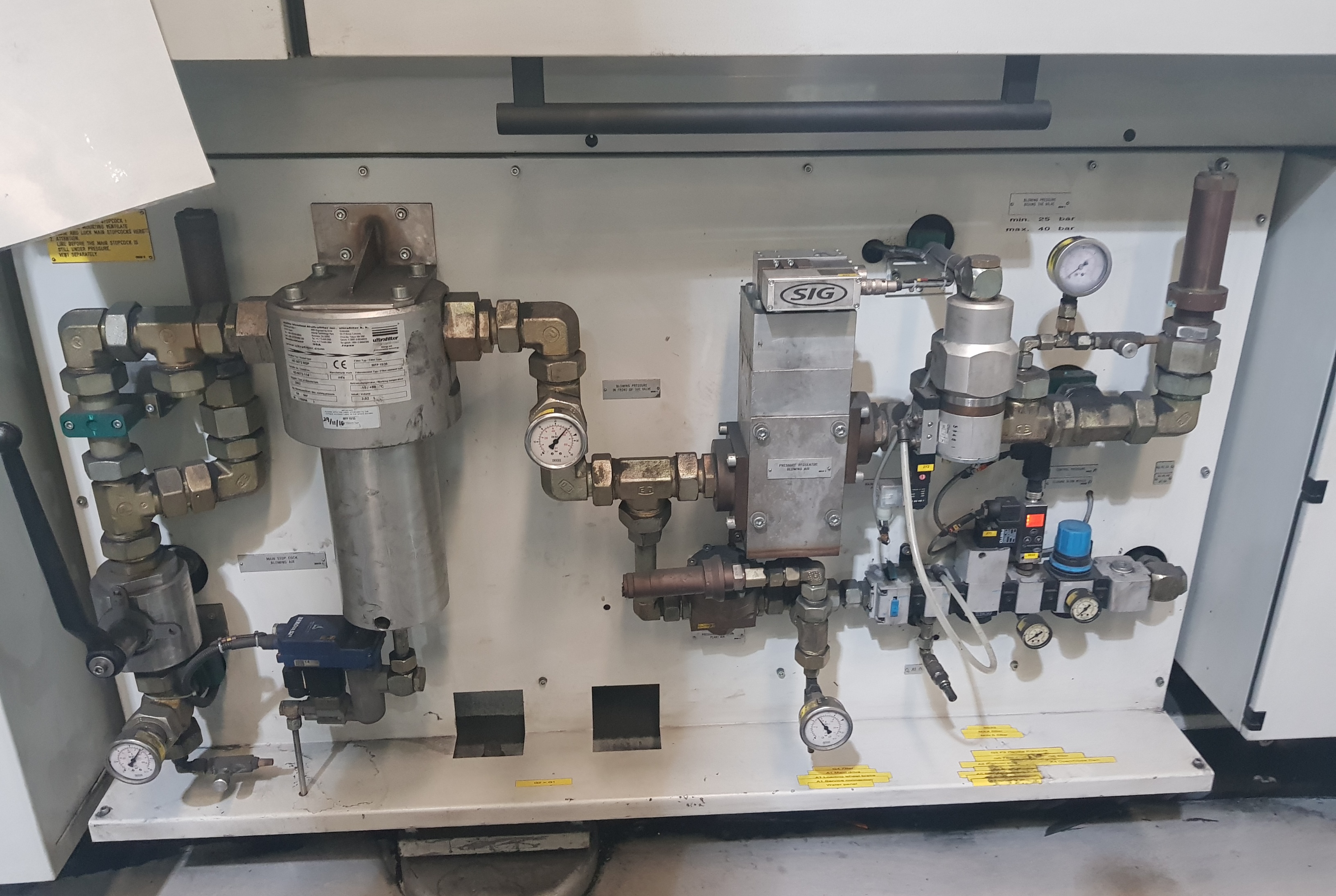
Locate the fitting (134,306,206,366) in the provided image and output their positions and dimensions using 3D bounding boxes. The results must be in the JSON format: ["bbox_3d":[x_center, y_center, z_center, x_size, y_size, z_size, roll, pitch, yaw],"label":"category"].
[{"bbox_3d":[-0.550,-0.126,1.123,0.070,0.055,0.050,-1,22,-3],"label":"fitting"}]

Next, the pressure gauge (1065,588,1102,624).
[{"bbox_3d":[0.559,0.212,1.355,0.042,0.042,0.027,-1,21,-3],"label":"pressure gauge"}]

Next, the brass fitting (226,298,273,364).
[{"bbox_3d":[-0.456,-0.131,1.121,0.046,0.070,0.070,-1,21,-3],"label":"brass fitting"}]

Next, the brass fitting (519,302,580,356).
[{"bbox_3d":[-0.134,-0.137,1.135,0.065,0.055,0.048,-1,22,-3],"label":"brass fitting"}]

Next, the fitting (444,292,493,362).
[{"bbox_3d":[-0.224,-0.137,1.128,0.050,0.067,0.075,-1,22,-3],"label":"fitting"}]

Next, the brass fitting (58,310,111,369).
[{"bbox_3d":[-0.644,-0.122,1.106,0.054,0.057,0.047,-1,22,-3],"label":"brass fitting"}]

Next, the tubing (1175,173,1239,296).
[{"bbox_3d":[0.627,-0.251,1.168,0.042,0.127,0.042,-1,22,-3],"label":"tubing"}]

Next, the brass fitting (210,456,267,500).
[{"bbox_3d":[-0.543,0.032,1.268,0.058,0.055,0.049,-17,27,-35],"label":"brass fitting"}]

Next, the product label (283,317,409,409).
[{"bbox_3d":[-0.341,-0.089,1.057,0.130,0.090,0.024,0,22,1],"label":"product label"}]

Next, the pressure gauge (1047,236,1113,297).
[{"bbox_3d":[0.472,-0.211,1.161,0.067,0.070,0.034,-1,21,-3],"label":"pressure gauge"}]

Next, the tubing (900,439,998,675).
[{"bbox_3d":[0.334,0.119,1.230,0.105,0.262,0.200,-1,21,-3],"label":"tubing"}]

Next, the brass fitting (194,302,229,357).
[{"bbox_3d":[-0.514,-0.135,1.142,0.030,0.064,0.064,-1,22,-3],"label":"brass fitting"}]

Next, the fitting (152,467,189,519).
[{"bbox_3d":[-0.609,0.054,1.230,0.030,0.064,0.064,-11,24,-25],"label":"fitting"}]

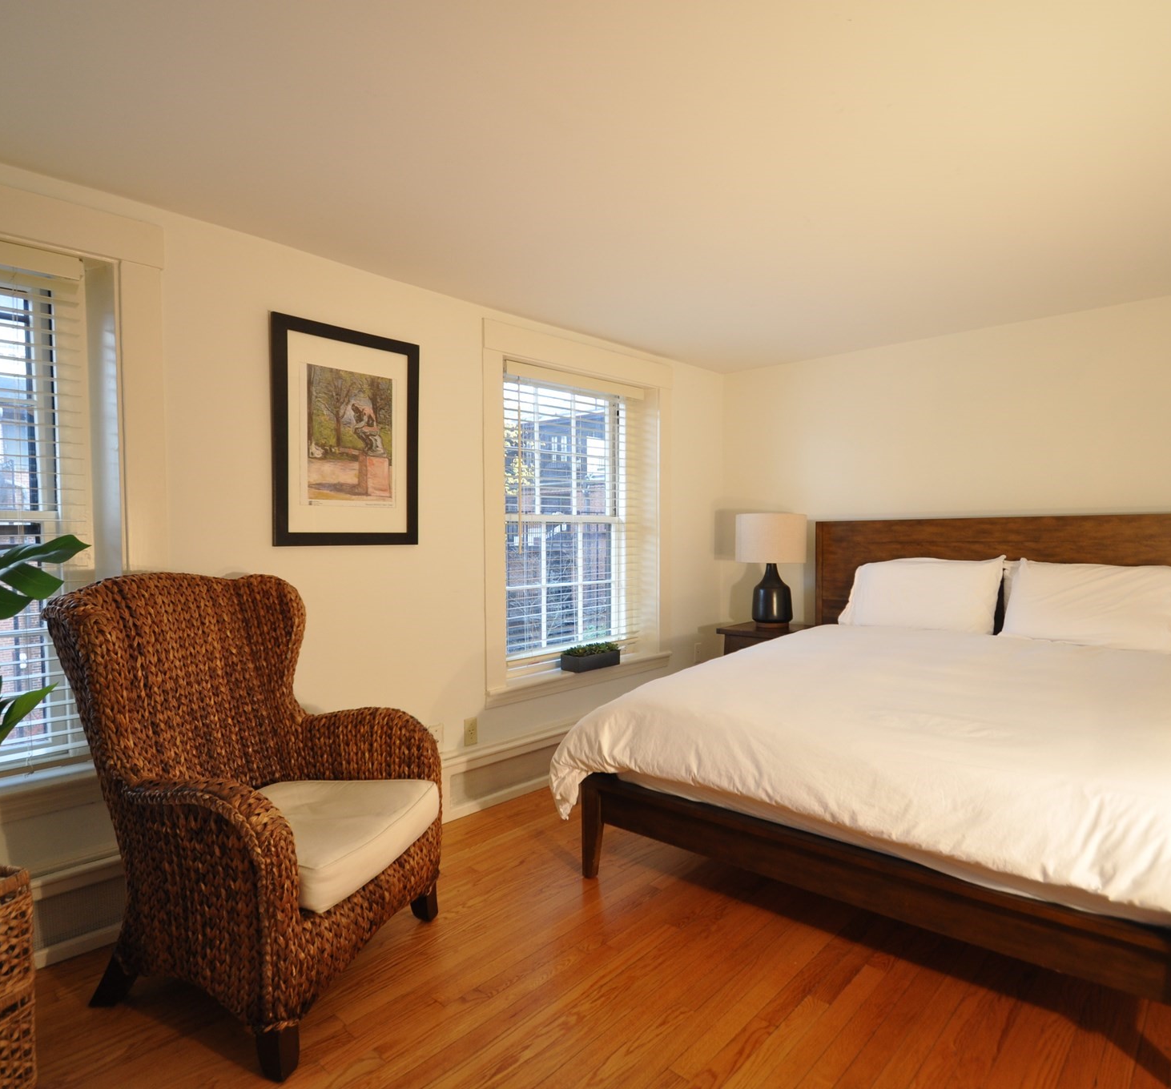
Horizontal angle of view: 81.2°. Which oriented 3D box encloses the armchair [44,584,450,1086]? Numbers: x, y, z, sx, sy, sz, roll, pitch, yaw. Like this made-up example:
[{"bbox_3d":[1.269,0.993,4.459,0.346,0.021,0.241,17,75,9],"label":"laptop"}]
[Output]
[{"bbox_3d":[-0.881,0.616,1.893,0.750,1.060,0.750,0,1,19],"label":"armchair"}]

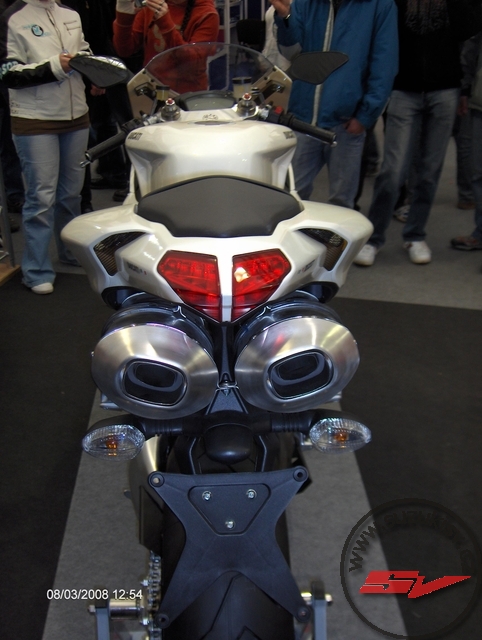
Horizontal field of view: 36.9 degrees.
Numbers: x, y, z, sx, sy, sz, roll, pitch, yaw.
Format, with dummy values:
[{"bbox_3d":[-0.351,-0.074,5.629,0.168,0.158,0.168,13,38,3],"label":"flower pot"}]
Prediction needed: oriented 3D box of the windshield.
[{"bbox_3d":[-0.096,-0.760,2.200,0.370,0.175,0.270,-1,27,-3],"label":"windshield"}]

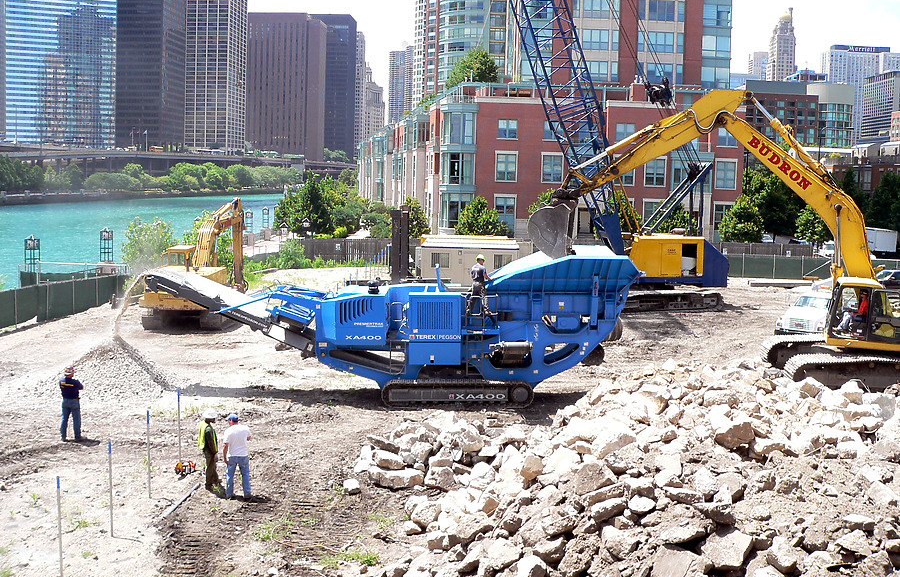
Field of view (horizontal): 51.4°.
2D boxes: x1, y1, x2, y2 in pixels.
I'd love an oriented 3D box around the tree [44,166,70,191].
[{"bbox_3d":[-103.920,-29.304,247.555,6.900,7.200,6.900,1,7,0],"label":"tree"}]

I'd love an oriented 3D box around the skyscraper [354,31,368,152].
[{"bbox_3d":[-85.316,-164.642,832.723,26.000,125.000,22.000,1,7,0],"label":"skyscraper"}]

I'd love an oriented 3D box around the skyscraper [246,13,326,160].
[{"bbox_3d":[-117.225,-141.180,674.046,54.000,102.366,46.000,2,7,2],"label":"skyscraper"}]

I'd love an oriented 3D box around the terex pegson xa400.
[{"bbox_3d":[-1.841,1.063,29.186,14.824,4.600,3.900,1,7,-2],"label":"terex pegson xa400"}]

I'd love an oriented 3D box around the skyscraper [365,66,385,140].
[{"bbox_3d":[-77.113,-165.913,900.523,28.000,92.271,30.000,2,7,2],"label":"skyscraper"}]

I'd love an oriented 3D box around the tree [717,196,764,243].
[{"bbox_3d":[21.855,-4.648,69.735,3.200,4.542,3.200,1,7,0],"label":"tree"}]

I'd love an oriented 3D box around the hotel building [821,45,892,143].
[{"bbox_3d":[363.947,-146.858,828.662,58.000,128.000,32.000,2,7,4],"label":"hotel building"}]

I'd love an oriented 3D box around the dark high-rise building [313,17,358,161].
[{"bbox_3d":[-105.942,-166.190,792.949,48.000,120.776,40.000,2,7,2],"label":"dark high-rise building"}]

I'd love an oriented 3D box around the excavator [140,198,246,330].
[{"bbox_3d":[-11.311,-1.490,44.433,3.400,5.500,9.900,1,7,2],"label":"excavator"}]

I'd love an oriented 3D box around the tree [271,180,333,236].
[{"bbox_3d":[-13.006,-7.032,82.567,5.600,7.000,5.600,1,7,0],"label":"tree"}]

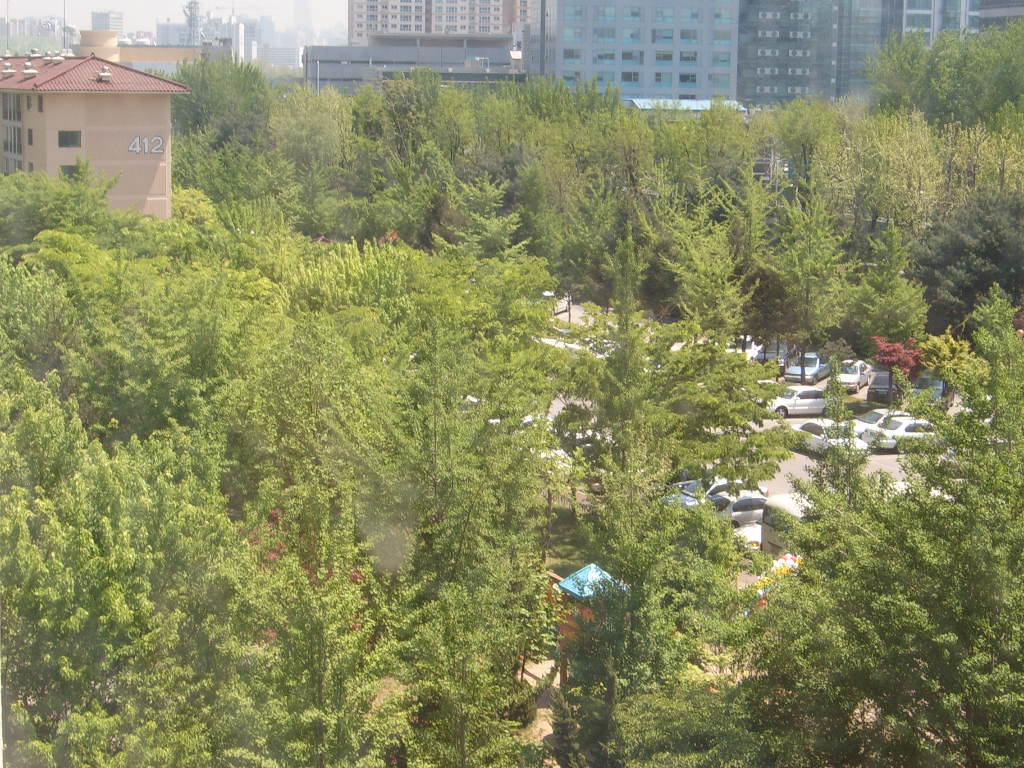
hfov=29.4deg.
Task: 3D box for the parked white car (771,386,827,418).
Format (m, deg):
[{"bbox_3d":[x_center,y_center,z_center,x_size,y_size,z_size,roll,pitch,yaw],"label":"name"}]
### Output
[{"bbox_3d":[15.329,0.915,103.258,4.480,1.420,1.720,-1,9,-13],"label":"parked white car"}]

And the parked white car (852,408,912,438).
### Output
[{"bbox_3d":[18.214,2.002,96.630,4.480,1.420,1.720,-3,10,-25],"label":"parked white car"}]

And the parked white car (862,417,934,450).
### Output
[{"bbox_3d":[19.424,2.326,94.688,4.400,1.420,1.720,-5,11,-34],"label":"parked white car"}]

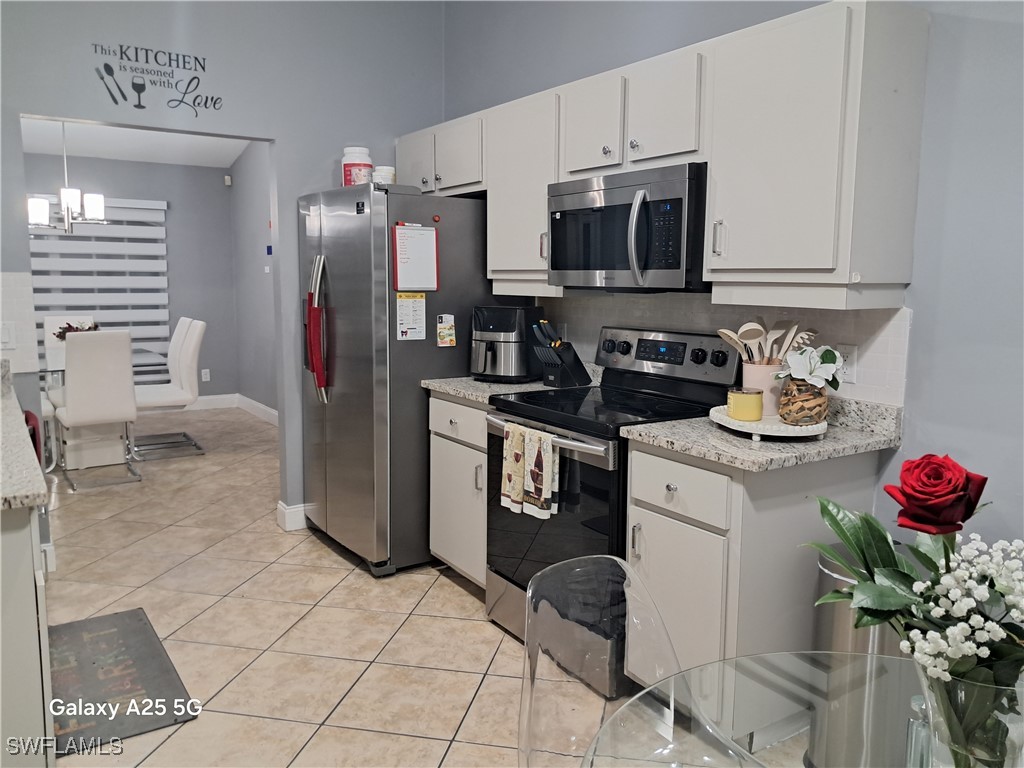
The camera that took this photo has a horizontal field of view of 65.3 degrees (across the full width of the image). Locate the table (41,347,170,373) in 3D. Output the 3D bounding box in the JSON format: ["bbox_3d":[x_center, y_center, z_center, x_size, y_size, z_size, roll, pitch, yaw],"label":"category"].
[{"bbox_3d":[-3.200,0.187,6.033,1.050,0.755,1.390,-5,9,-33],"label":"table"}]

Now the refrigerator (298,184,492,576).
[{"bbox_3d":[-0.542,-0.053,4.089,0.865,1.772,0.900,-4,9,-34],"label":"refrigerator"}]

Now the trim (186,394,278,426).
[{"bbox_3d":[-2.691,0.262,7.622,0.520,0.140,1.300,-5,9,-33],"label":"trim"}]

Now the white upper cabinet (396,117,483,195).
[{"bbox_3d":[-0.252,-1.104,4.013,0.311,0.349,0.930,-5,9,-33],"label":"white upper cabinet"}]

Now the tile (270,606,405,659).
[{"bbox_3d":[-0.664,0.973,3.121,0.413,0.010,0.413,2,8,11],"label":"tile"}]

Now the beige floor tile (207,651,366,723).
[{"bbox_3d":[-0.747,1.025,2.716,0.413,0.010,0.413,2,8,11],"label":"beige floor tile"}]

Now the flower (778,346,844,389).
[{"bbox_3d":[0.857,-0.049,2.285,0.185,0.120,0.160,3,8,20],"label":"flower"}]

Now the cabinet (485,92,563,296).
[{"bbox_3d":[0.166,-0.812,3.535,0.324,0.830,0.593,-4,9,-34],"label":"cabinet"}]

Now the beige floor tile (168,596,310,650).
[{"bbox_3d":[-1.078,0.961,3.219,0.418,0.012,0.418,2,8,12],"label":"beige floor tile"}]

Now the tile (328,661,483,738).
[{"bbox_3d":[-0.339,1.042,2.639,0.418,0.012,0.418,2,8,12],"label":"tile"}]

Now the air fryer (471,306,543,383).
[{"bbox_3d":[-0.021,-0.175,3.551,0.265,0.312,0.300,2,8,14],"label":"air fryer"}]

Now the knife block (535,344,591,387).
[{"bbox_3d":[0.222,-0.093,3.467,0.250,0.206,0.105,-5,10,-38],"label":"knife block"}]

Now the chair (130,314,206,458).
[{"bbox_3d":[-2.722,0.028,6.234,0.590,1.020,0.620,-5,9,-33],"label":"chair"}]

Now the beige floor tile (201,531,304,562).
[{"bbox_3d":[-1.290,0.827,4.067,0.410,0.012,0.410,2,8,11],"label":"beige floor tile"}]

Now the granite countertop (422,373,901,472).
[{"bbox_3d":[0.387,0.084,2.999,0.664,0.042,1.854,-4,9,-34],"label":"granite countertop"}]

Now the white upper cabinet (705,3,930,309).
[{"bbox_3d":[0.895,-0.655,2.436,0.320,0.831,0.535,-5,9,-33],"label":"white upper cabinet"}]

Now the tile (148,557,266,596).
[{"bbox_3d":[-1.381,0.880,3.668,0.410,0.012,0.410,2,8,11],"label":"tile"}]

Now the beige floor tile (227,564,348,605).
[{"bbox_3d":[-0.978,0.896,3.575,0.410,0.012,0.410,2,8,11],"label":"beige floor tile"}]

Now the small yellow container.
[{"bbox_3d":[0.735,0.066,2.517,0.103,0.090,0.103,1,8,0],"label":"small yellow container"}]

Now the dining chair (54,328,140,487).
[{"bbox_3d":[-2.802,0.144,5.385,0.440,1.015,0.590,-5,10,-36],"label":"dining chair"}]

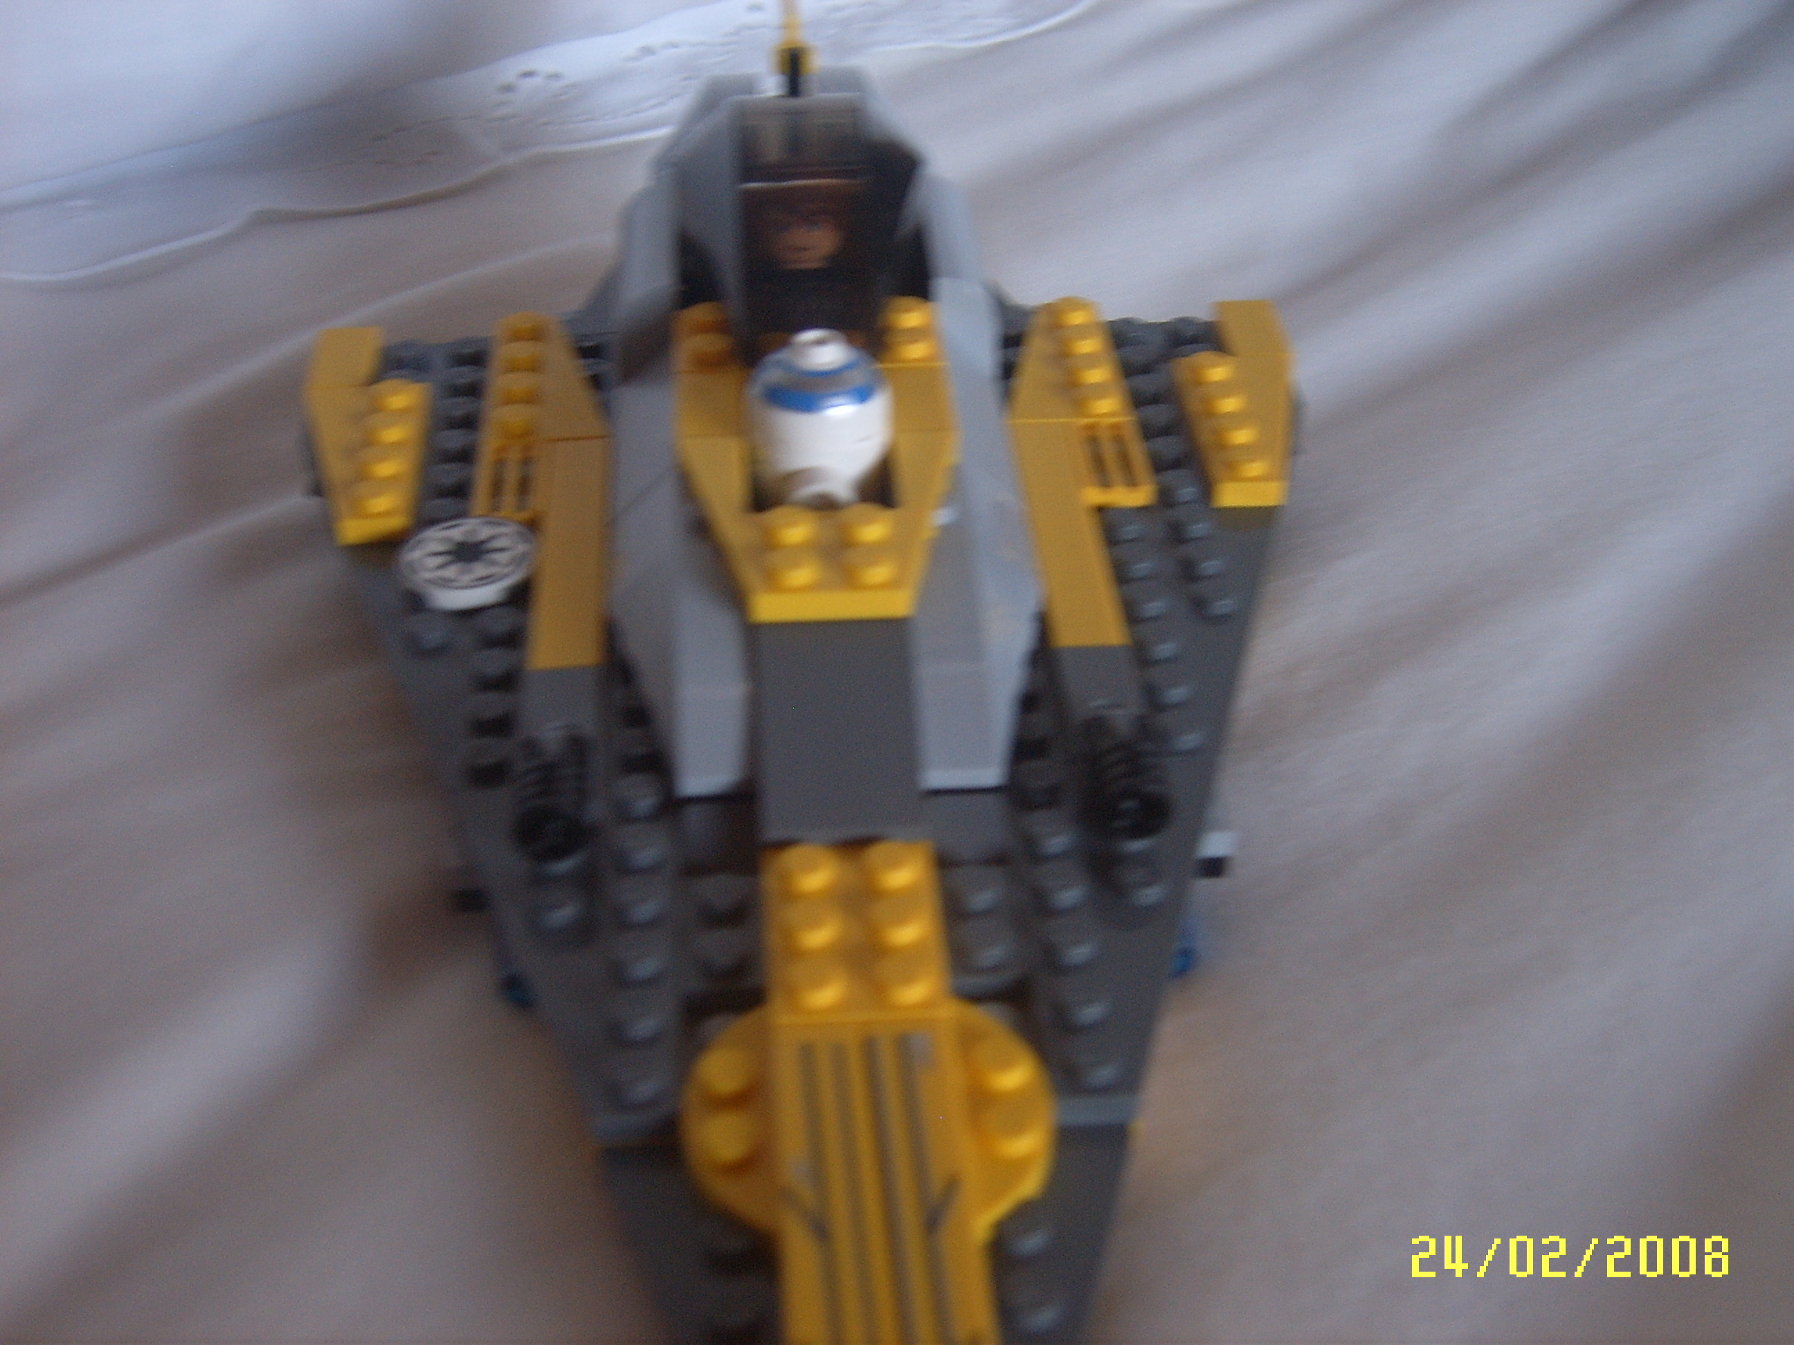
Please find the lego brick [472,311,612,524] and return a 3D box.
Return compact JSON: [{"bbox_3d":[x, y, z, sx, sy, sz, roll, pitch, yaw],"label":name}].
[{"bbox_3d":[-0.043,-0.033,0.294,0.016,0.005,0.048,-2,36,-3],"label":"lego brick"}]

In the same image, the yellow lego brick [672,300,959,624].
[{"bbox_3d":[-0.009,-0.026,0.263,0.032,0.005,0.064,-2,36,-3],"label":"yellow lego brick"}]

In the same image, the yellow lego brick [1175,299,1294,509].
[{"bbox_3d":[0.045,-0.036,0.299,0.016,0.005,0.048,-2,36,-3],"label":"yellow lego brick"}]

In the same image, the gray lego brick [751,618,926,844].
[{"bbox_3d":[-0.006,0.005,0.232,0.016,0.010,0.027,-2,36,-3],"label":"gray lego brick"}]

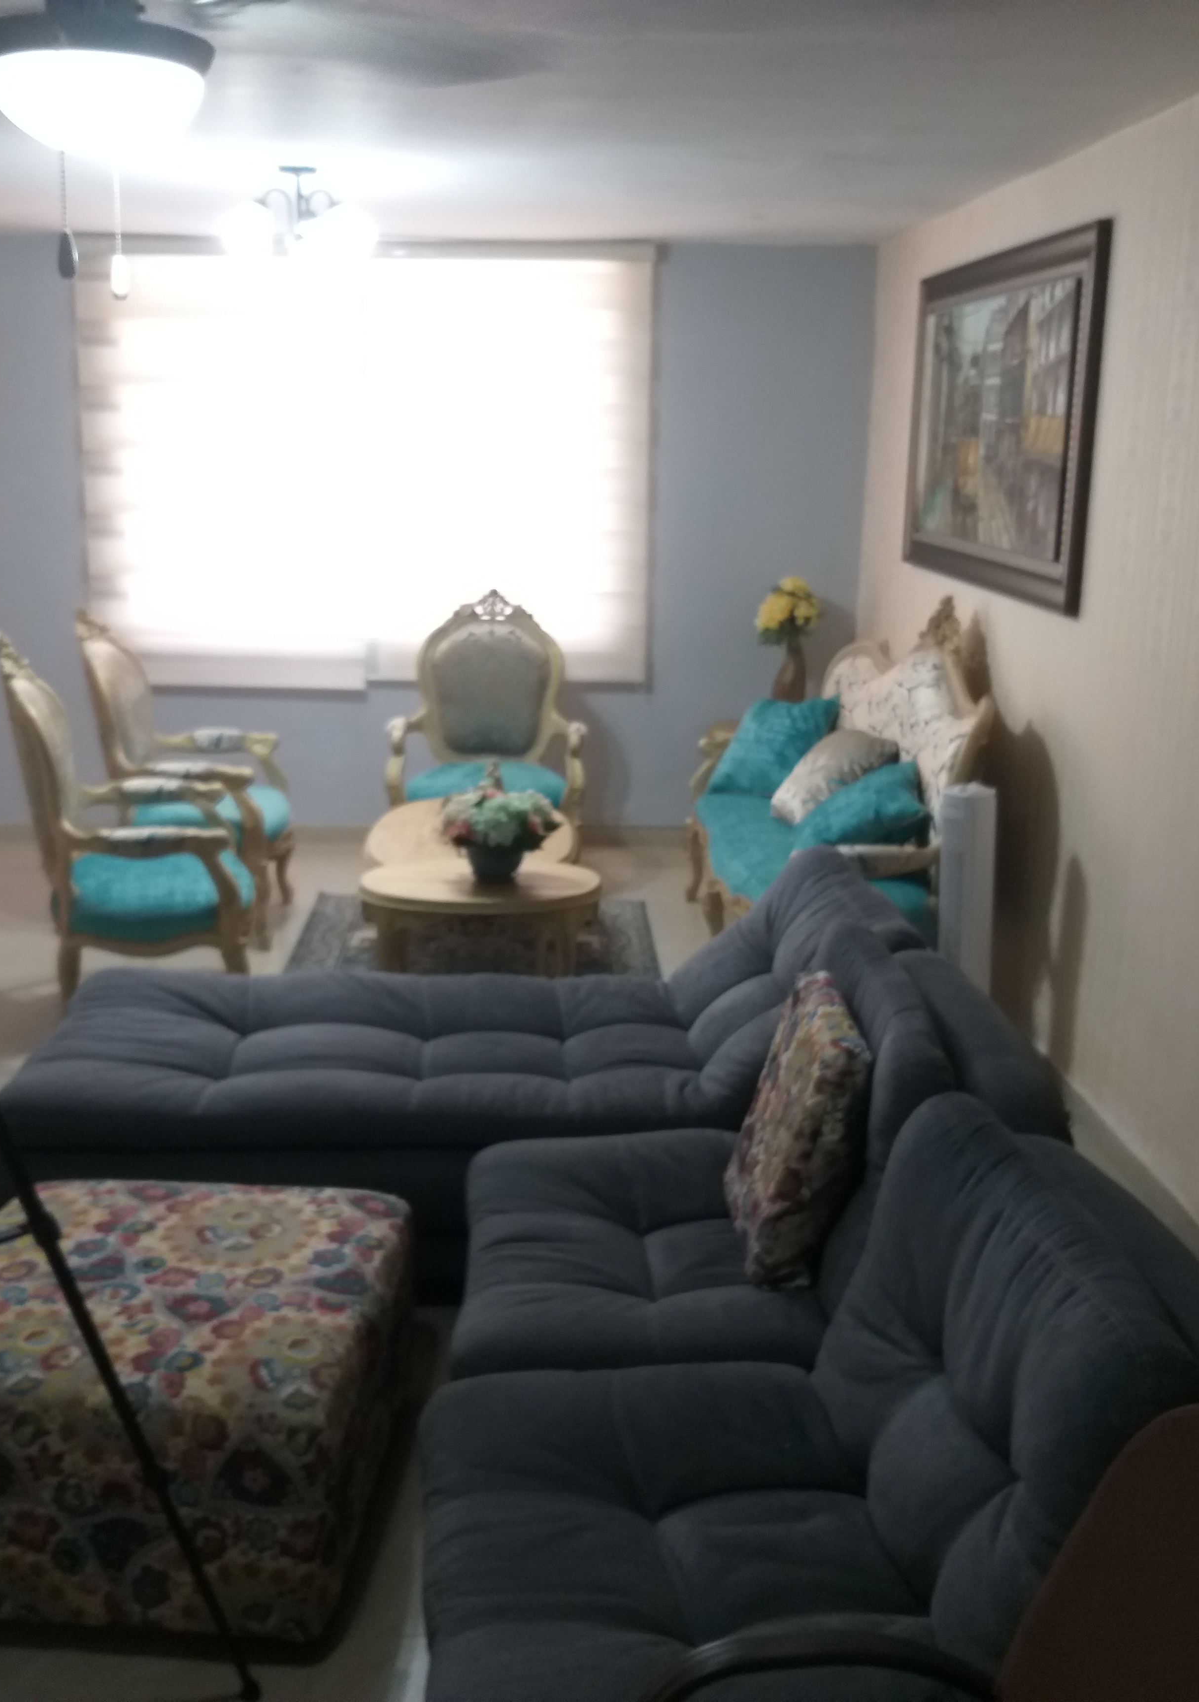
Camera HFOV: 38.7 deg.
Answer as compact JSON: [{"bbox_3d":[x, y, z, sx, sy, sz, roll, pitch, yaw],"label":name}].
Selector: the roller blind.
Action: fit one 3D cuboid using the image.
[{"bbox_3d":[-0.894,-1.472,6.679,2.190,1.690,0.090,0,14,-4],"label":"roller blind"}]

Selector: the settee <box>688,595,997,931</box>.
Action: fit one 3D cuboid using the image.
[{"bbox_3d":[0.738,-0.222,5.540,0.790,1.200,1.920,0,14,-4],"label":"settee"}]

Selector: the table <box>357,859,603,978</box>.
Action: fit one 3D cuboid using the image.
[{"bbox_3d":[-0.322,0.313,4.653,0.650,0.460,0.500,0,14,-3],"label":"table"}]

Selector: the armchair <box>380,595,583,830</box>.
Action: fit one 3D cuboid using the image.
[{"bbox_3d":[-0.426,-0.405,6.419,0.720,1.090,0.670,0,14,-4],"label":"armchair"}]

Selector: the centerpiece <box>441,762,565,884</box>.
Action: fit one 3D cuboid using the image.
[{"bbox_3d":[-0.256,-0.055,4.565,0.320,0.310,0.300,0,14,-3],"label":"centerpiece"}]

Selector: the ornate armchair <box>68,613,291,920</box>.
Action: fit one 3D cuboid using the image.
[{"bbox_3d":[-1.408,-0.262,5.776,0.670,1.090,0.720,0,14,-4],"label":"ornate armchair"}]

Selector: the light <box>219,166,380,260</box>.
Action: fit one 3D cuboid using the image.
[{"bbox_3d":[-0.842,-1.776,4.772,0.450,0.260,0.450,0,14,-3],"label":"light"}]

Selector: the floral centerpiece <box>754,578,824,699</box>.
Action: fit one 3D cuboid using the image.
[{"bbox_3d":[0.742,-0.793,6.698,0.250,0.560,0.240,0,14,-4],"label":"floral centerpiece"}]

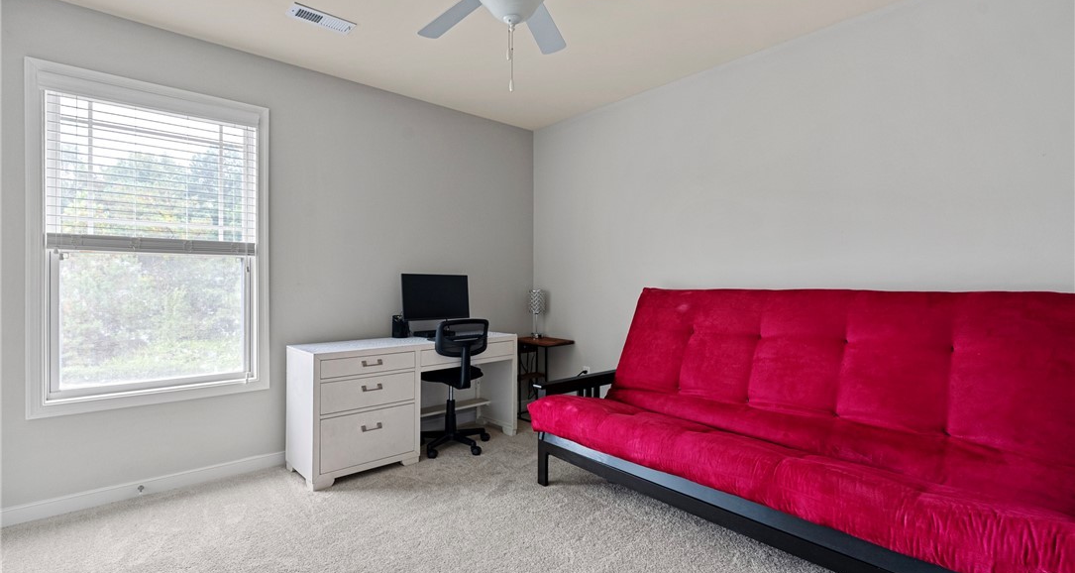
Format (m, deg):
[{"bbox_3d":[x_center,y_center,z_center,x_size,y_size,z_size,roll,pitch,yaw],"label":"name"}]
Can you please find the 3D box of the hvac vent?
[{"bbox_3d":[-1.105,-1.362,2.456,0.305,0.020,0.137,0,0,-42],"label":"hvac vent"}]

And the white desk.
[{"bbox_3d":[-0.832,0.731,3.218,1.445,0.738,0.465,0,0,-42],"label":"white desk"}]

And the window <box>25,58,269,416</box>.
[{"bbox_3d":[-2.016,-0.225,2.572,1.015,1.690,0.100,0,0,-42],"label":"window"}]

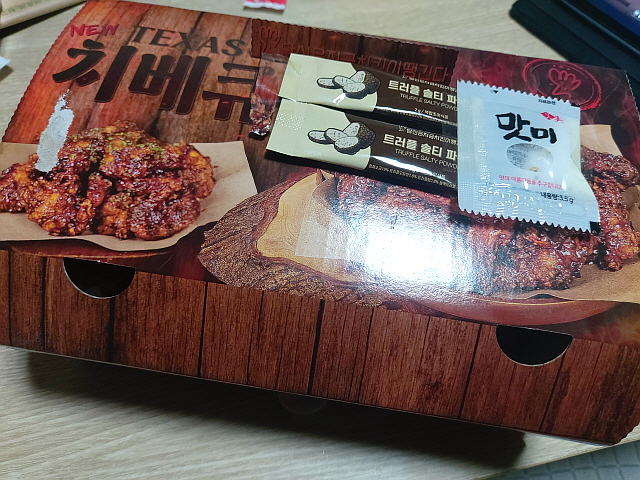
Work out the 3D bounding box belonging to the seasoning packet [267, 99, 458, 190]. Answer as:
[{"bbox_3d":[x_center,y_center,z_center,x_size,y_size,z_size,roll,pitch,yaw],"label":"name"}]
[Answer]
[{"bbox_3d":[0.032,-0.036,0.181,0.102,0.008,0.027,13,60,4],"label":"seasoning packet"}]

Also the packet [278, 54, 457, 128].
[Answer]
[{"bbox_3d":[0.035,-0.061,0.195,0.102,0.008,0.027,11,60,4],"label":"packet"}]

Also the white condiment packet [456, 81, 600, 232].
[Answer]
[{"bbox_3d":[0.079,-0.035,0.179,0.050,0.011,0.064,13,60,-1],"label":"white condiment packet"}]

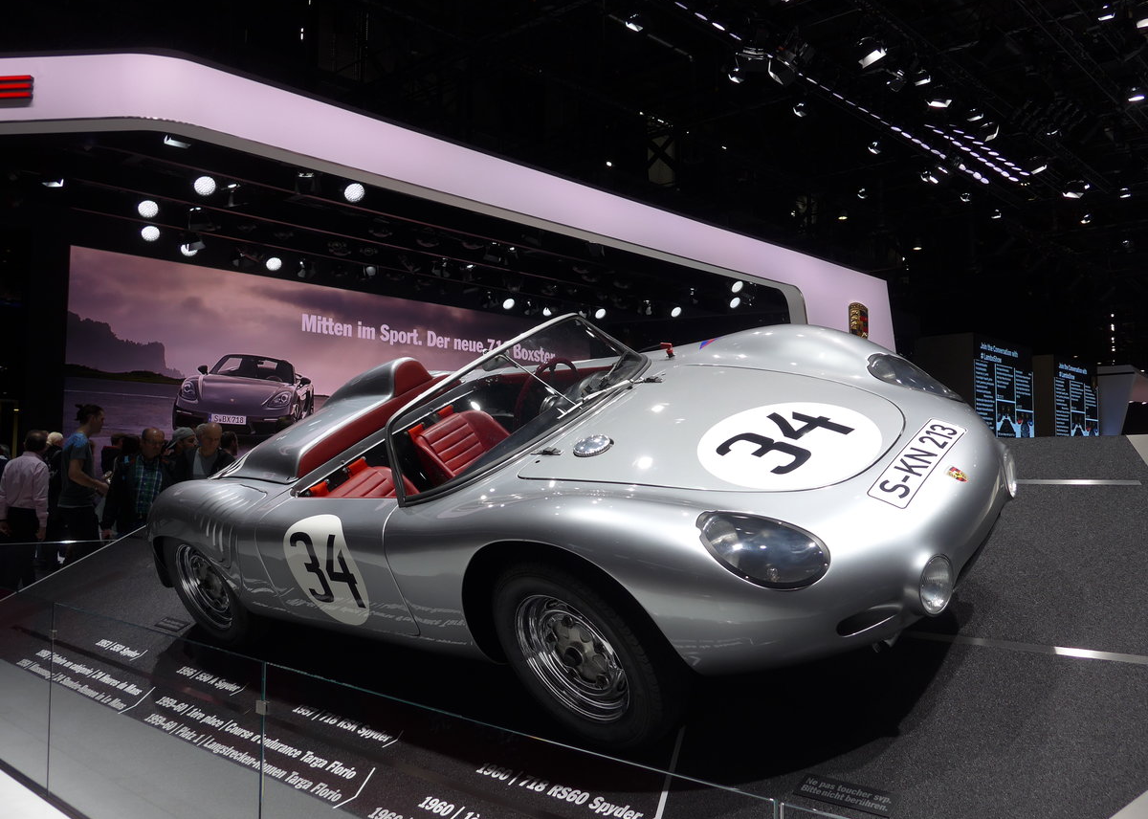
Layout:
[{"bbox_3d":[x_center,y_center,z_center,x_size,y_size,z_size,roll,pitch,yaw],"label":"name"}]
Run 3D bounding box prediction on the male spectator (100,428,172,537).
[{"bbox_3d":[-3.485,0.993,7.649,0.550,1.690,0.360,2,-4,-30],"label":"male spectator"}]

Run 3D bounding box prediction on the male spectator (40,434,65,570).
[{"bbox_3d":[-5.104,1.069,9.348,0.340,1.720,0.500,2,-4,-24],"label":"male spectator"}]

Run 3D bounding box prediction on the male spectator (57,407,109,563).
[{"bbox_3d":[-4.294,0.882,8.344,0.440,1.860,0.480,2,-4,-22],"label":"male spectator"}]

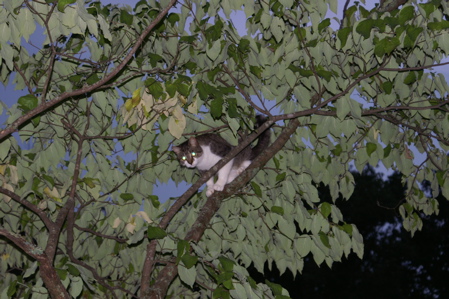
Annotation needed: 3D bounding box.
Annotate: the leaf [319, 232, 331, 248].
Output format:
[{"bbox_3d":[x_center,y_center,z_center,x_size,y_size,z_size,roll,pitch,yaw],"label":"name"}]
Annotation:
[{"bbox_3d":[0.390,0.354,5.100,0.048,0.066,0.030,0,-21,0],"label":"leaf"}]

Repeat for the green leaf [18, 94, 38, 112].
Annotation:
[{"bbox_3d":[-0.741,-0.174,4.950,0.078,0.071,0.030,0,-21,0],"label":"green leaf"}]

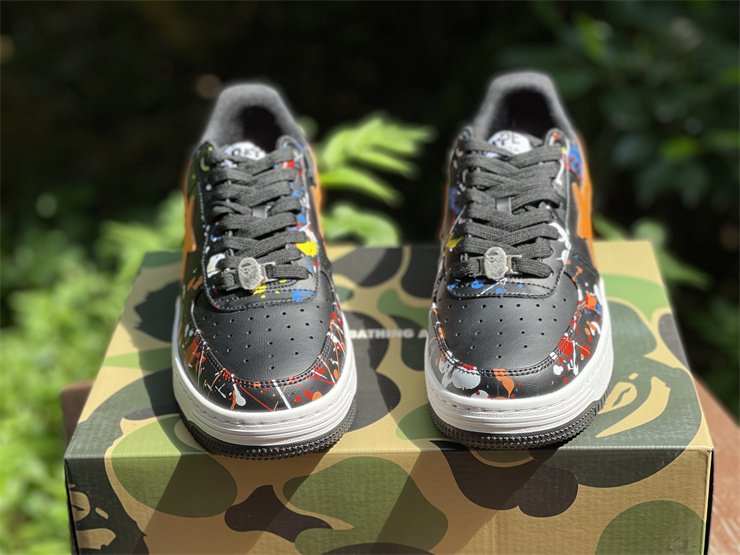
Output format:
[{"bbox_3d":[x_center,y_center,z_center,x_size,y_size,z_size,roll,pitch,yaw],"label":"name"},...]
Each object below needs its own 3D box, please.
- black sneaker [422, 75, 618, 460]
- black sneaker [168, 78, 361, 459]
[{"bbox_3d":[0.091,-0.028,0.817,0.106,0.116,0.304,1,29,7],"label":"black sneaker"},{"bbox_3d":[-0.068,-0.022,0.820,0.106,0.116,0.304,-4,29,-1],"label":"black sneaker"}]

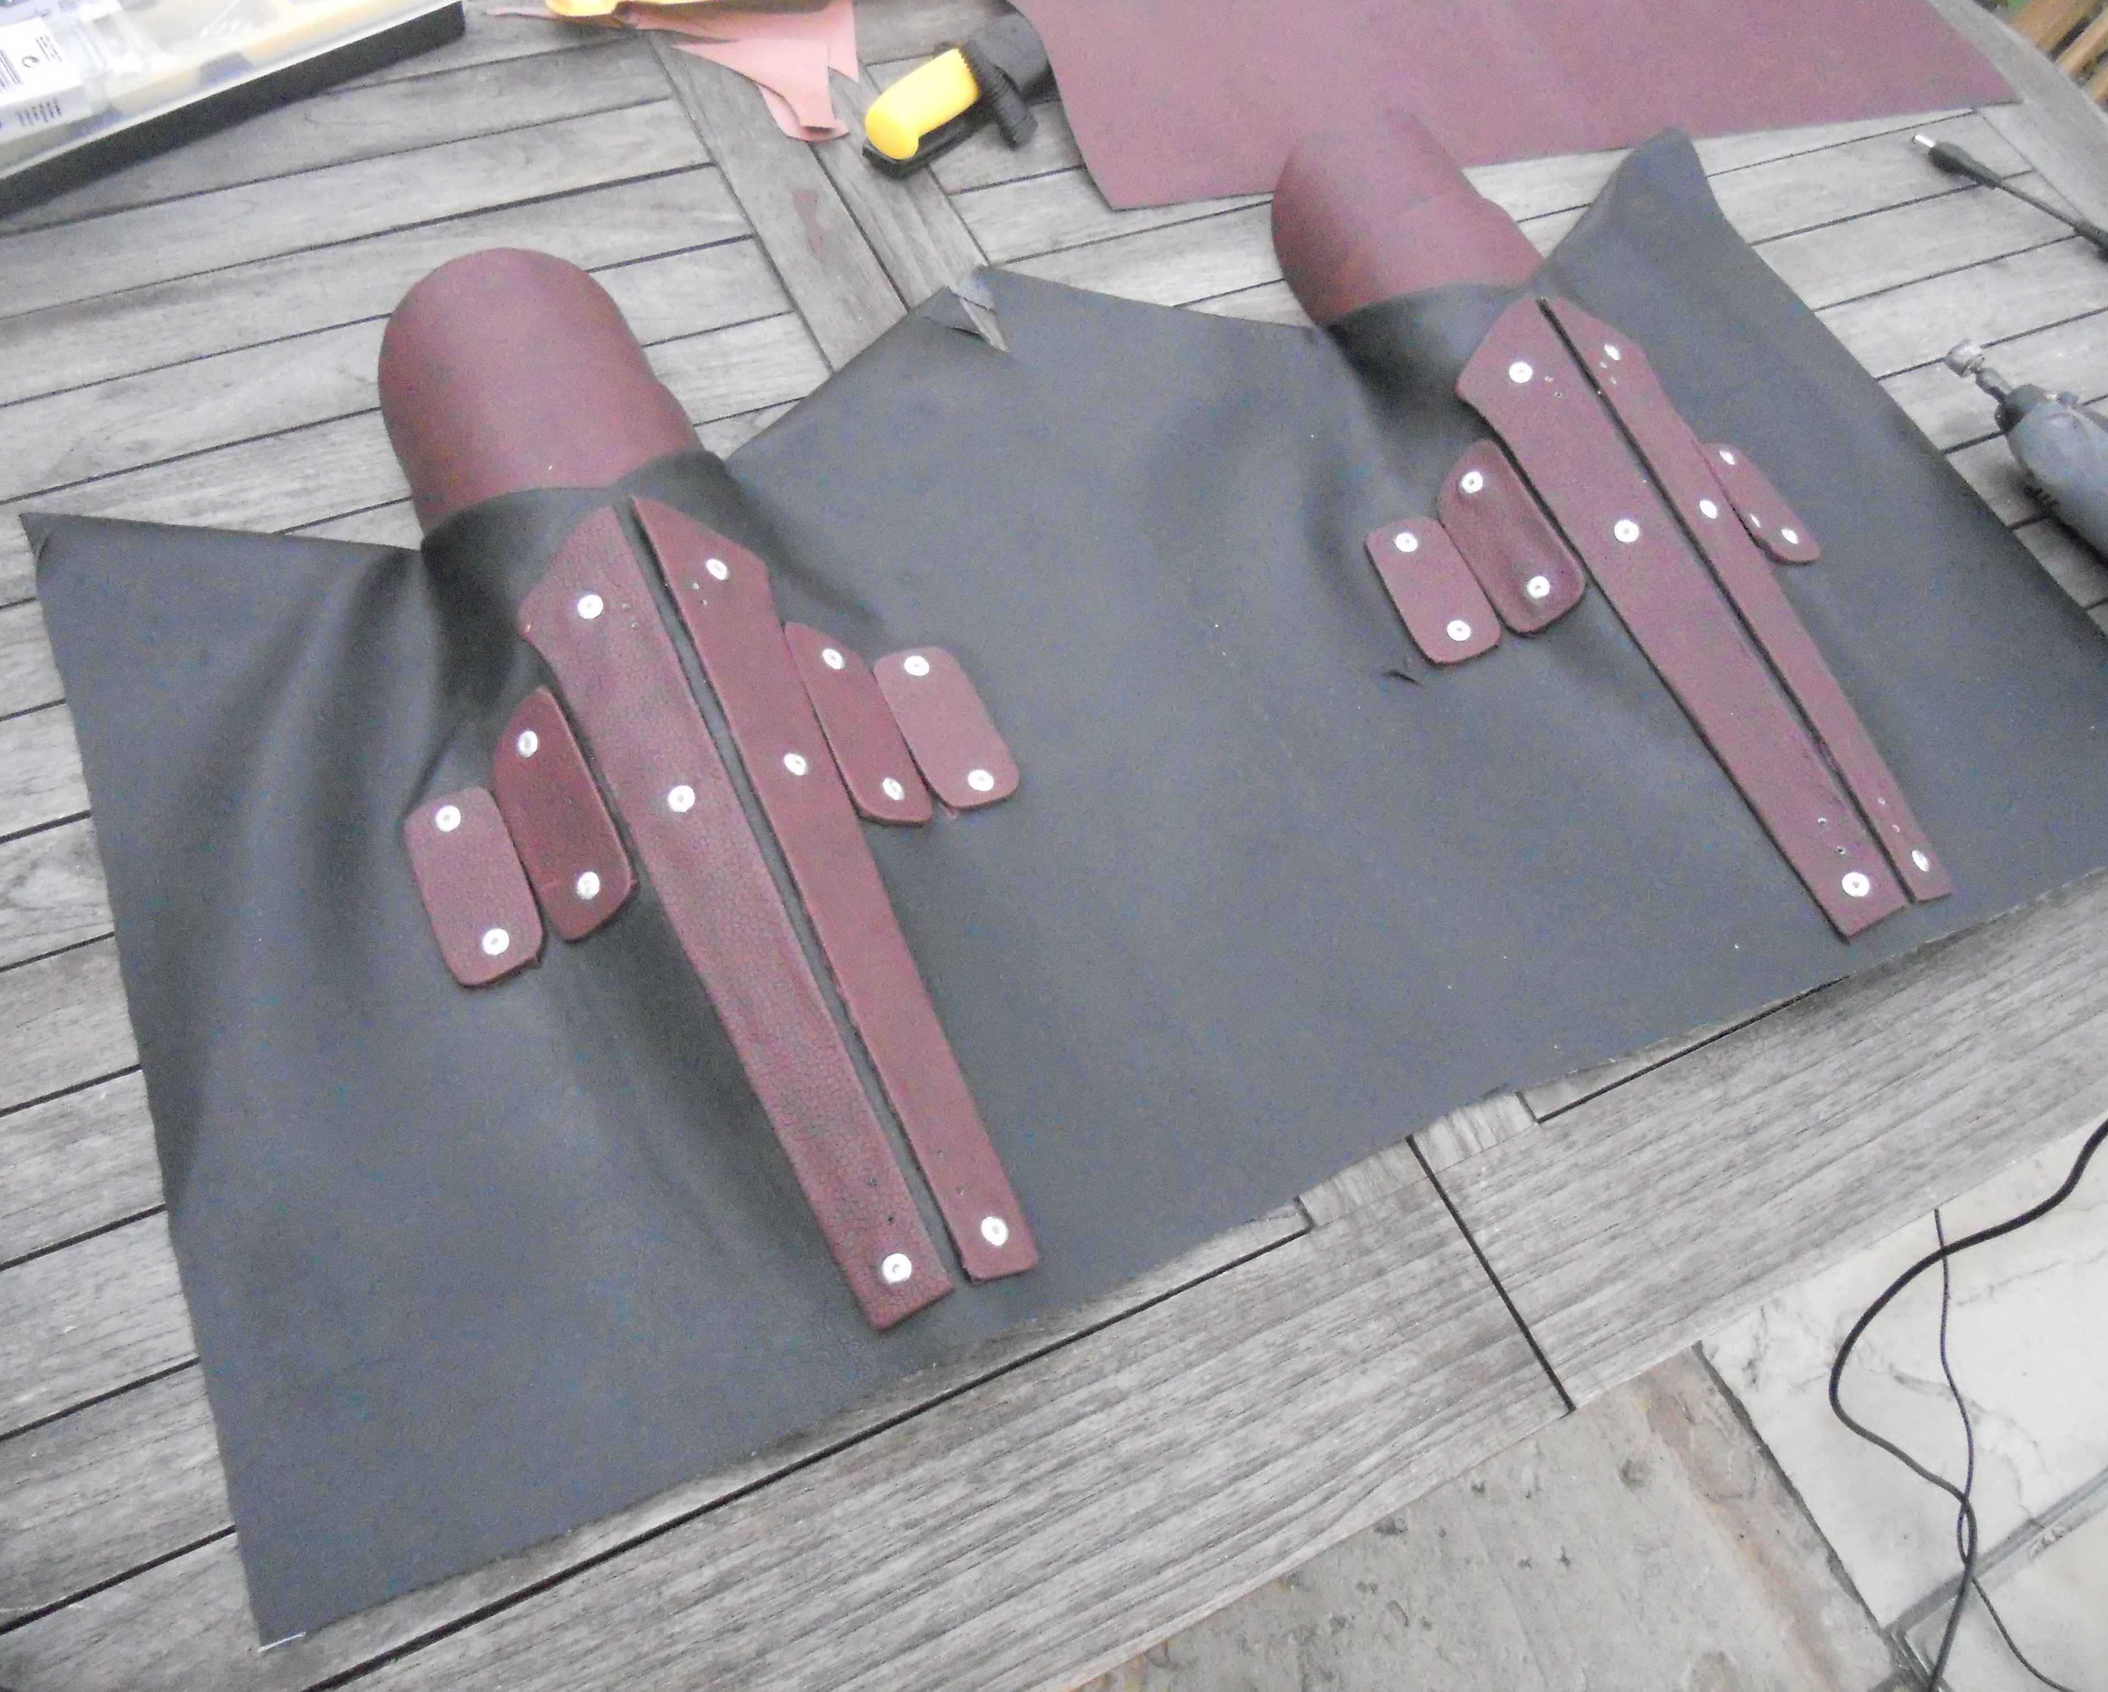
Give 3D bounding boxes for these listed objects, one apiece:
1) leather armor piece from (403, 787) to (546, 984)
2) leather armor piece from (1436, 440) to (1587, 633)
[{"bbox_3d":[-0.209,0.013,0.636,0.036,0.006,0.075,-26,72,-3],"label":"leather armor piece"},{"bbox_3d":[0.196,-0.132,0.763,0.039,0.010,0.086,-33,72,15],"label":"leather armor piece"}]

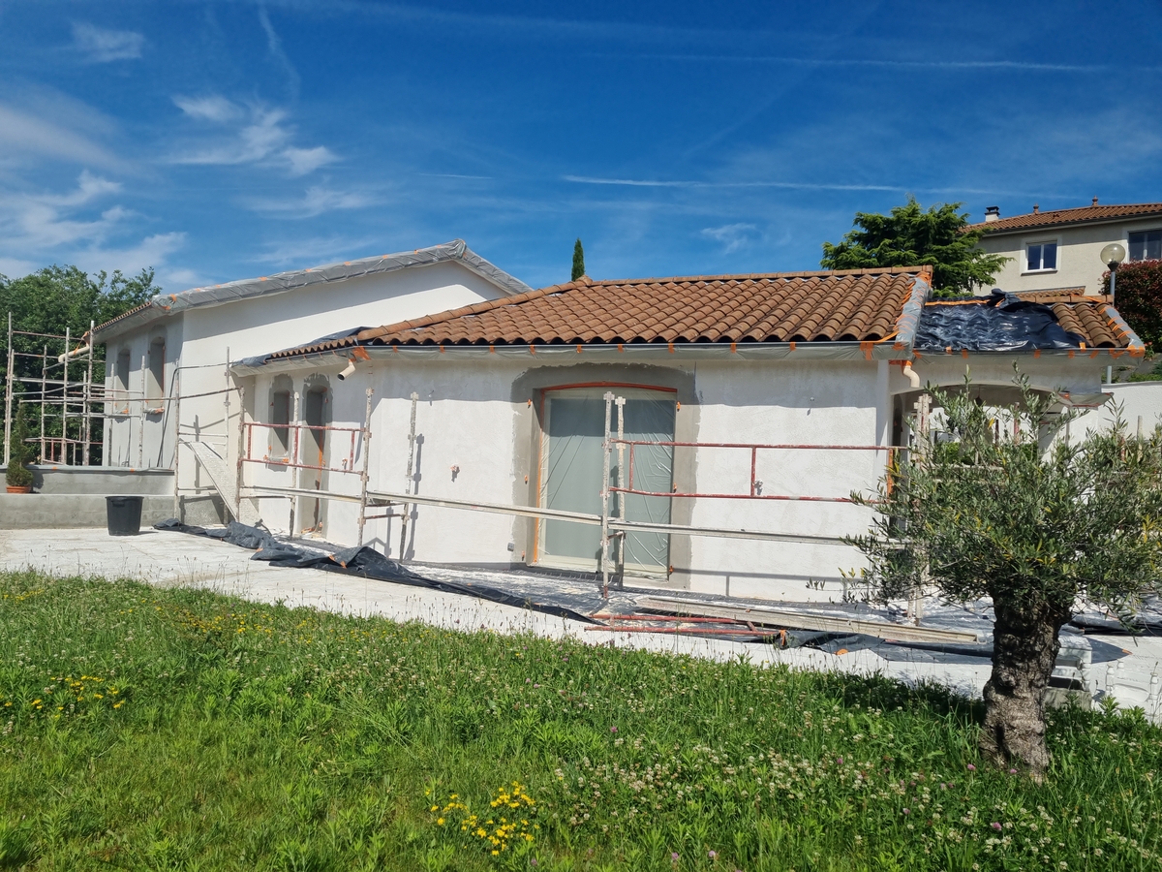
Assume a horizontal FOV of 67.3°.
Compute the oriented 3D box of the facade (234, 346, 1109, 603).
[{"bbox_3d":[-0.411,0.347,11.665,12.400,2.660,2.400,2,-1,22],"label":"facade"}]

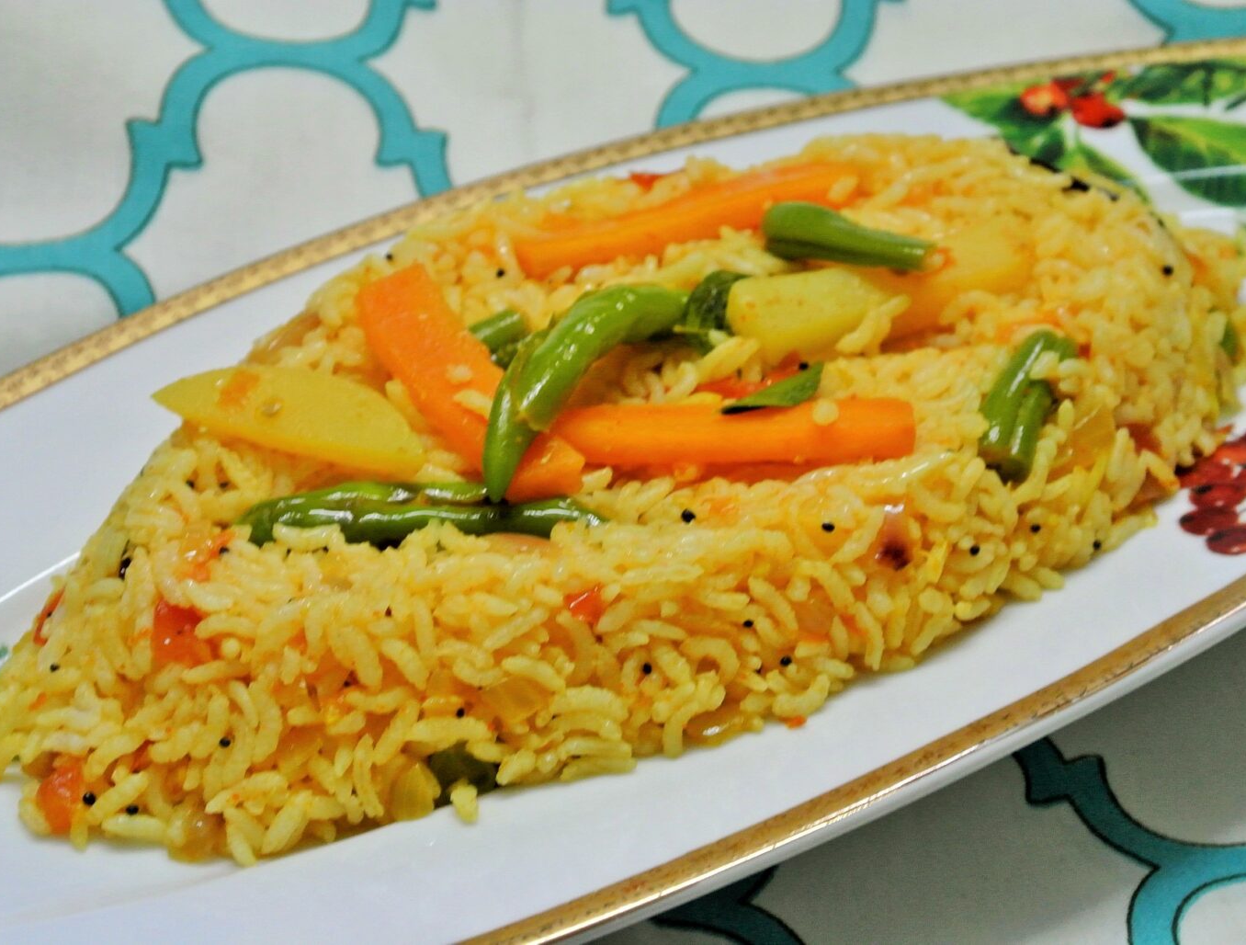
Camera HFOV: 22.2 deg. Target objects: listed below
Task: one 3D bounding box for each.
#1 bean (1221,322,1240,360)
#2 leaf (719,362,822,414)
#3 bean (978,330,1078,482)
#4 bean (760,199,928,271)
[{"bbox_3d":[0.115,-0.025,0.600,0.006,0.008,0.005,-21,44,-23],"label":"bean"},{"bbox_3d":[0.026,-0.015,0.553,0.021,0.005,0.008,-19,44,-21],"label":"leaf"},{"bbox_3d":[0.070,-0.011,0.553,0.013,0.009,0.030,10,56,12],"label":"bean"},{"bbox_3d":[0.041,-0.043,0.585,0.031,0.009,0.009,9,41,11],"label":"bean"}]

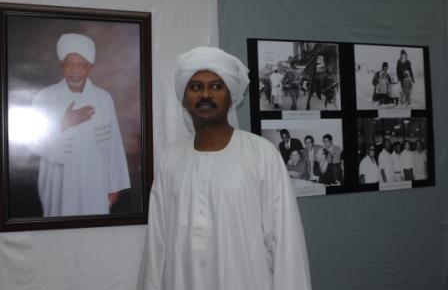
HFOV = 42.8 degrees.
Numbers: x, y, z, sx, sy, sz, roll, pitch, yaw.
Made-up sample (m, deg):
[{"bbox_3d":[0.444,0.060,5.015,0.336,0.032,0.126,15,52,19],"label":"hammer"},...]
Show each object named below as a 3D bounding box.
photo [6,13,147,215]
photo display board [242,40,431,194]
[{"bbox_3d":[-0.574,-0.105,2.244,0.535,0.810,0.030,-1,-2,-19],"label":"photo"},{"bbox_3d":[0.567,-0.128,2.643,0.960,0.690,0.020,-1,-2,-19],"label":"photo display board"}]

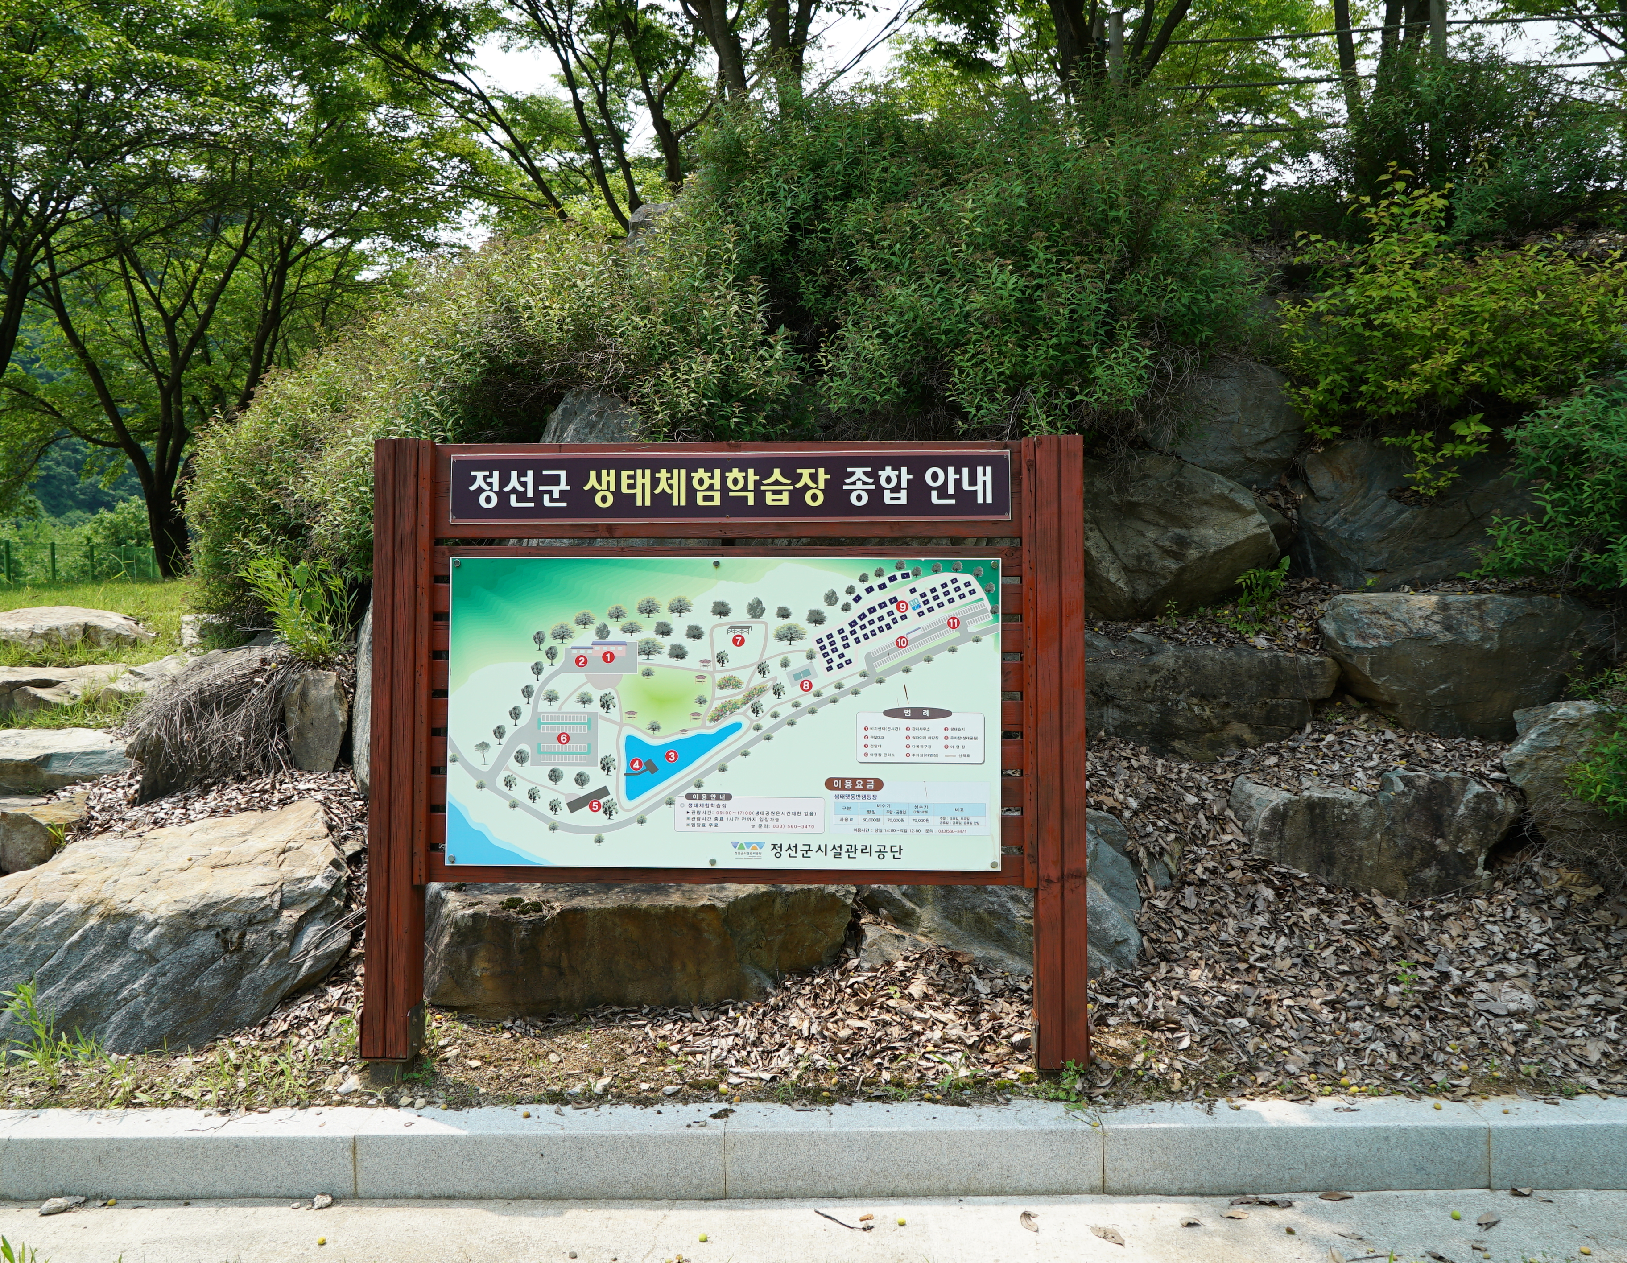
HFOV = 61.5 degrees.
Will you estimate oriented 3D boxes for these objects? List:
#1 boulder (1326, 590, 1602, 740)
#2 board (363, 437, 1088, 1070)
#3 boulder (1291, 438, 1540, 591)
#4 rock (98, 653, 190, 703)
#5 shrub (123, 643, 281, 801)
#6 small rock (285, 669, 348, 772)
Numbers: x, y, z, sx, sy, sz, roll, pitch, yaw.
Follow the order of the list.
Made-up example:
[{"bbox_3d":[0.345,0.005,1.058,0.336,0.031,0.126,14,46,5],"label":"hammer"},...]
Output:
[{"bbox_3d":[2.661,0.139,5.600,1.080,0.570,0.620,0,2,9],"label":"boulder"},{"bbox_3d":[-0.266,0.351,4.170,2.157,1.873,0.160,0,-3,2],"label":"board"},{"bbox_3d":[2.774,-0.534,6.250,1.080,0.670,0.620,0,2,9],"label":"boulder"},{"bbox_3d":[-3.458,0.246,7.100,0.480,0.250,0.450,0,2,-11],"label":"rock"},{"bbox_3d":[-2.638,0.396,5.900,0.640,0.640,0.580,-1,2,-14],"label":"shrub"},{"bbox_3d":[-2.074,0.370,5.700,0.260,0.410,0.260,0,2,-11],"label":"small rock"}]

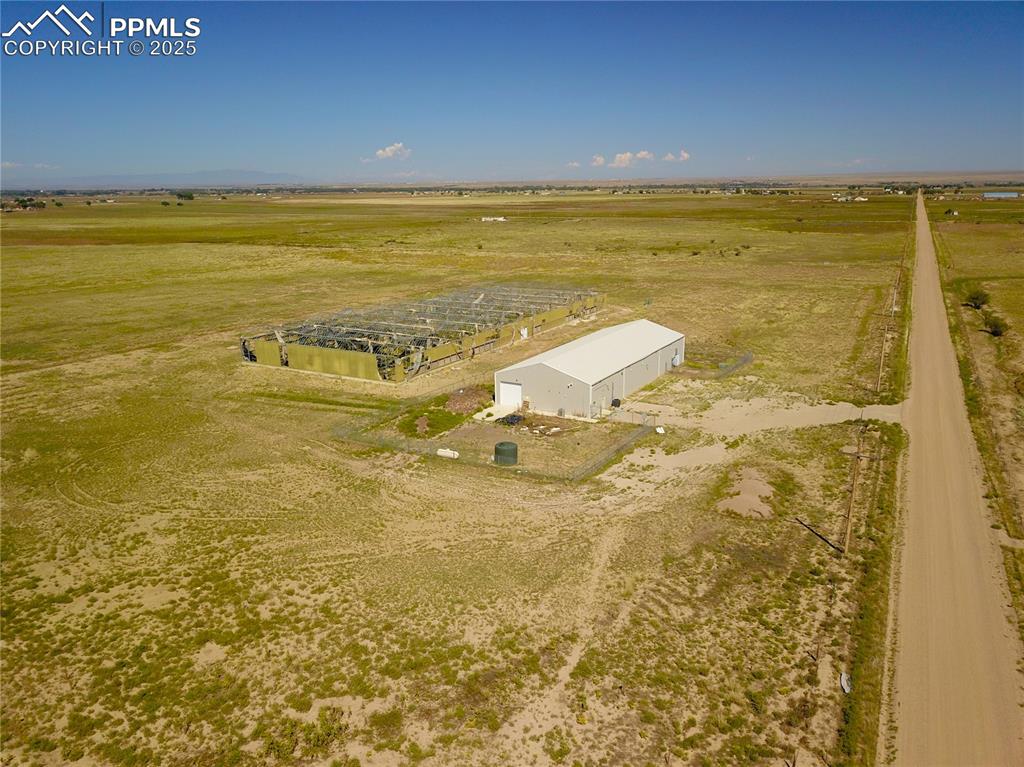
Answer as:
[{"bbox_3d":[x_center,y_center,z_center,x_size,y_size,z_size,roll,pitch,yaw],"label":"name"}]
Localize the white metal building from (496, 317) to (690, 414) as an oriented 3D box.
[{"bbox_3d":[14.369,-3.807,125.633,15.285,7.166,40.541,8,16,29],"label":"white metal building"}]

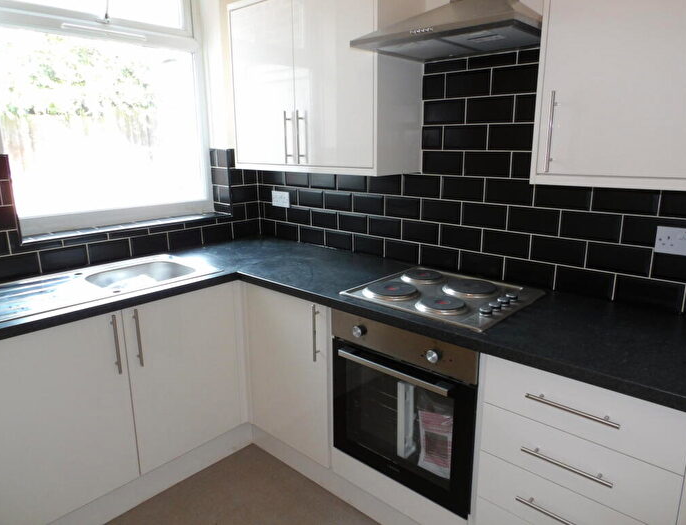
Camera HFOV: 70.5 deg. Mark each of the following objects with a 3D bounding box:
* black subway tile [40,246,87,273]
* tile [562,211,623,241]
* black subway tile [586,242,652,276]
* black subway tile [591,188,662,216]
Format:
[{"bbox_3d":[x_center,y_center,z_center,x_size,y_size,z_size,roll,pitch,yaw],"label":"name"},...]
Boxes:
[{"bbox_3d":[-1.264,-0.016,2.208,0.010,0.101,0.200,12,19,41],"label":"black subway tile"},{"bbox_3d":[0.878,-0.127,1.725,0.200,0.100,0.009,12,19,41],"label":"tile"},{"bbox_3d":[0.954,-0.011,1.684,0.200,0.100,0.009,12,19,41],"label":"black subway tile"},{"bbox_3d":[0.952,-0.212,1.636,0.200,0.100,0.010,12,19,41],"label":"black subway tile"}]

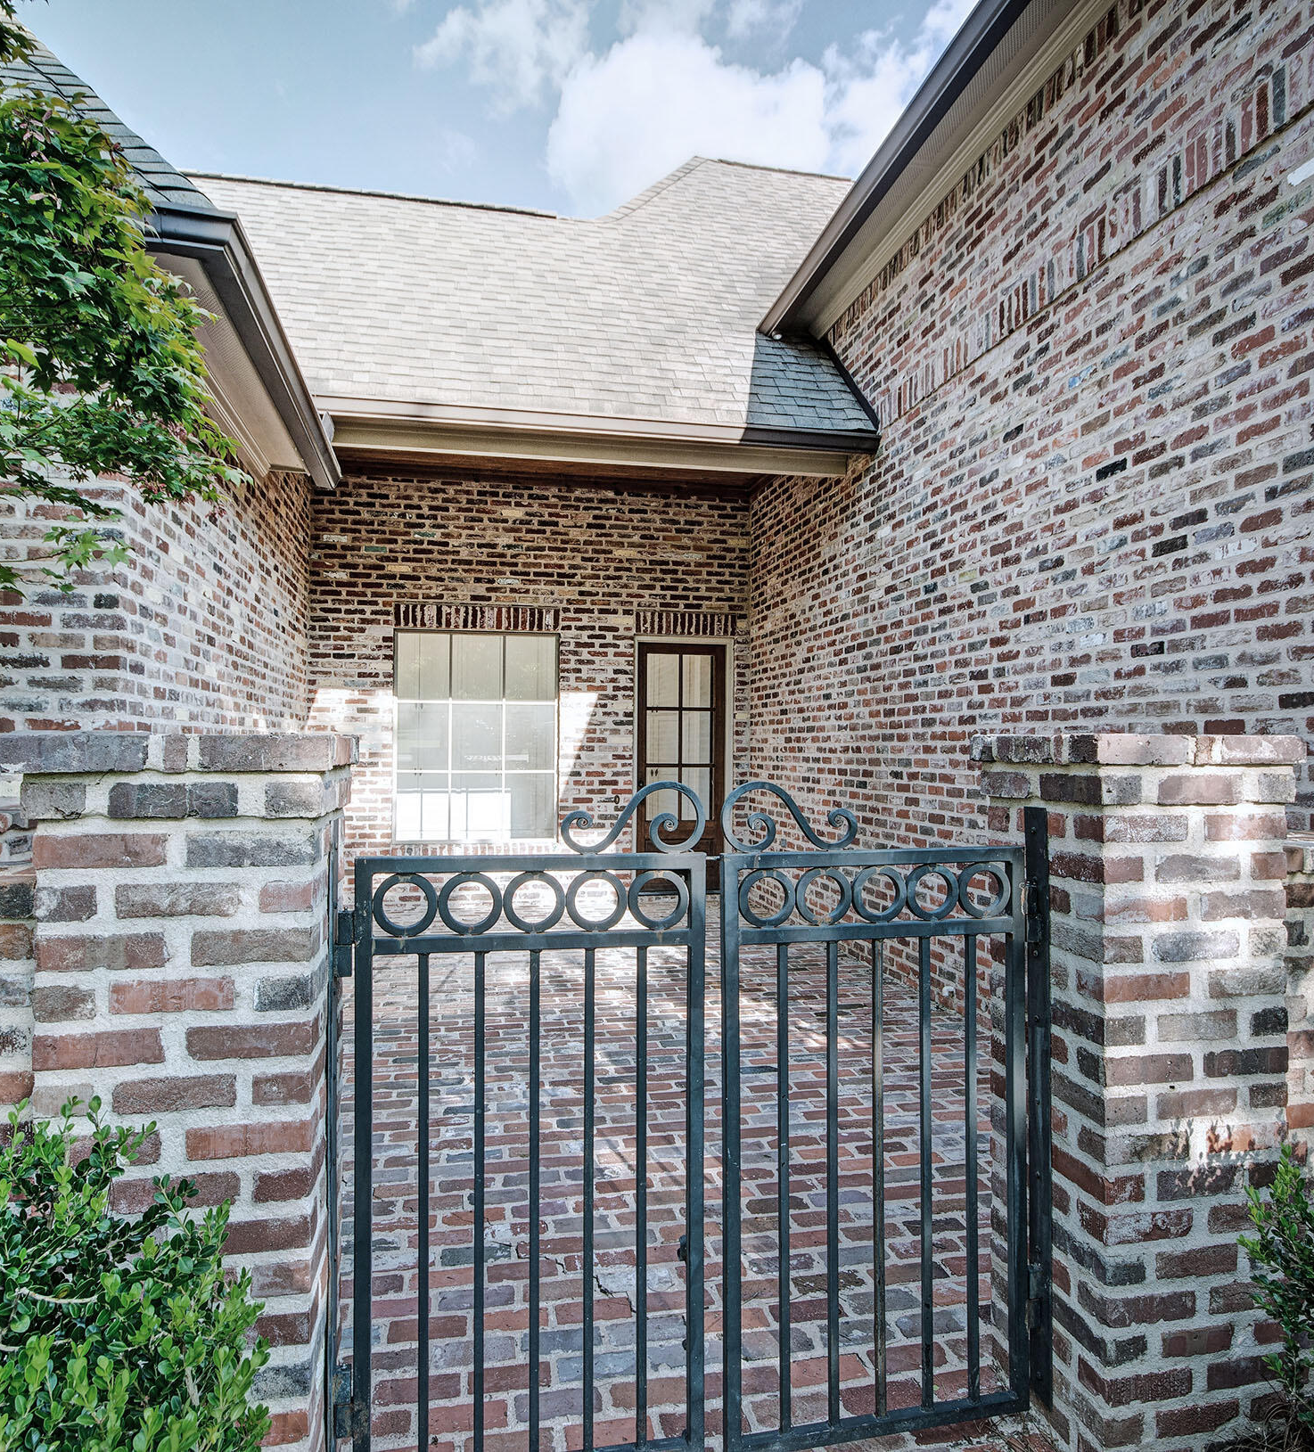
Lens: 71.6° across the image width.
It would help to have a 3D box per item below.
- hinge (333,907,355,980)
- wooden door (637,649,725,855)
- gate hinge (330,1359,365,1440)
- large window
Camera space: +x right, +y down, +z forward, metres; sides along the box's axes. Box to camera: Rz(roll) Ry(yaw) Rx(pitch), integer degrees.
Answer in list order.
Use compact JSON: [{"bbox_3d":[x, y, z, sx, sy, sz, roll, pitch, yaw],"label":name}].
[{"bbox_3d":[-0.624,0.434,1.824,0.044,0.134,0.040,0,-1,-11],"label":"hinge"},{"bbox_3d":[0.255,0.421,9.039,0.910,2.440,0.060,0,-1,-11],"label":"wooden door"},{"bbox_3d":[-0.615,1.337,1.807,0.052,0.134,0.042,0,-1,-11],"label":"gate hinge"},{"bbox_3d":[-1.707,0.114,8.638,1.530,1.960,0.100,0,-1,-11],"label":"large window"}]

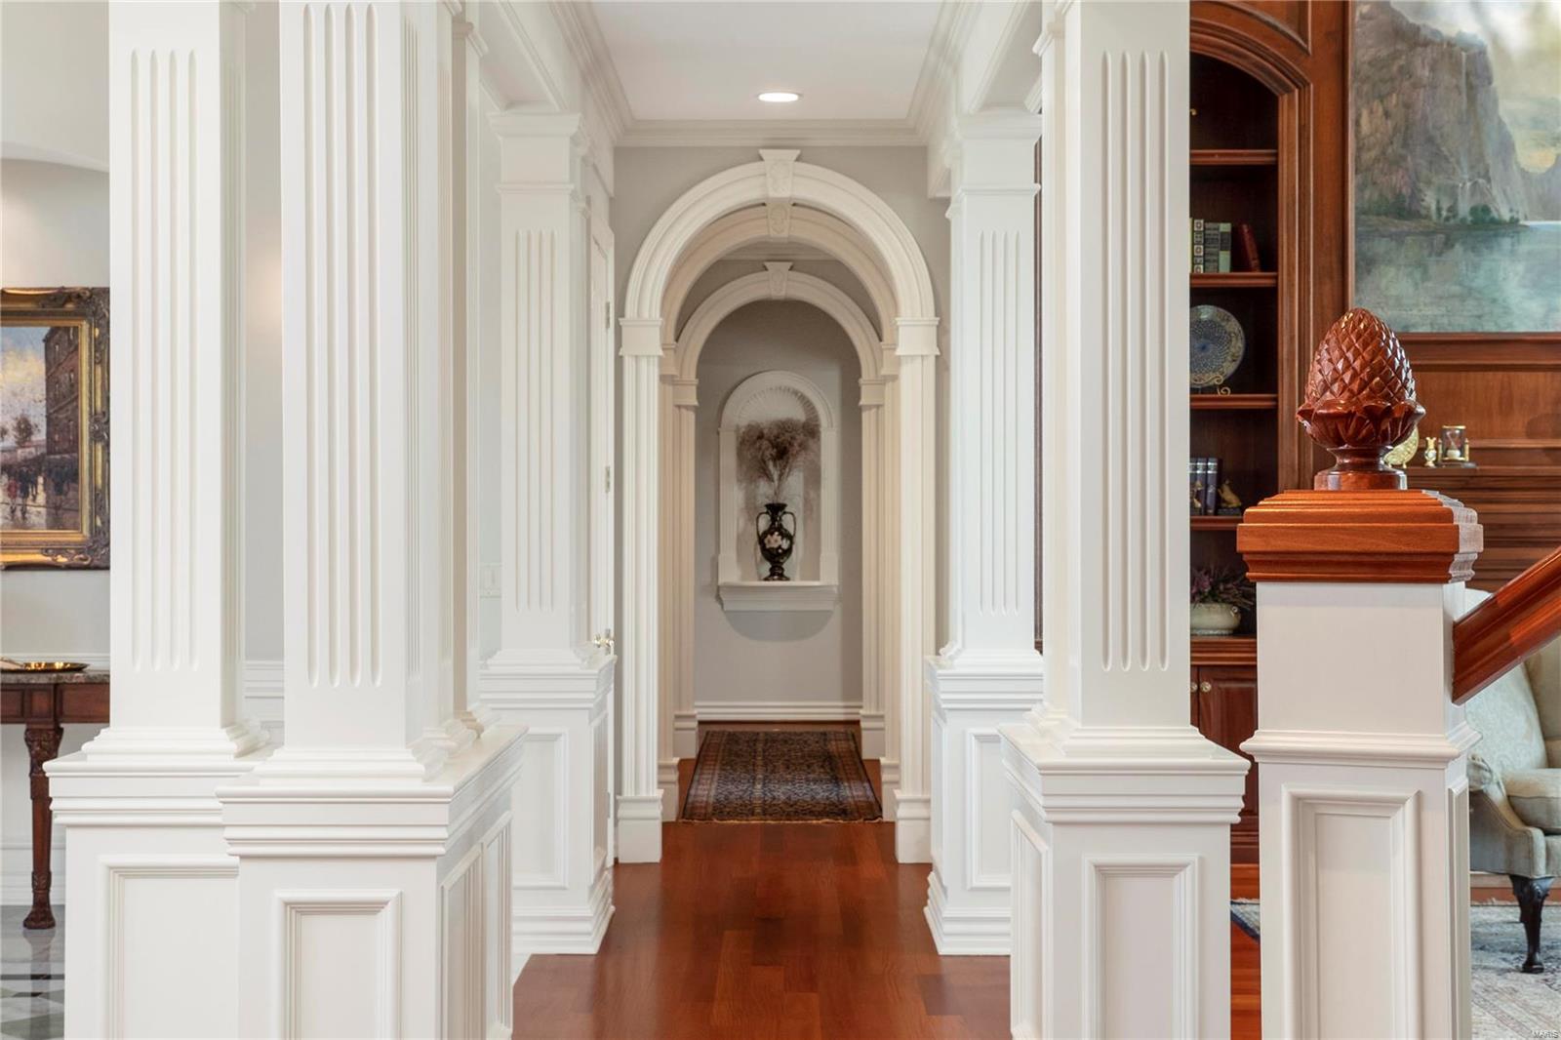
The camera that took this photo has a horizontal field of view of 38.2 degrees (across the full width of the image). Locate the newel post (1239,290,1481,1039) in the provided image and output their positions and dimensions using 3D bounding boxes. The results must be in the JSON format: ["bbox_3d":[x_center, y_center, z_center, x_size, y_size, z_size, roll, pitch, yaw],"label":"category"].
[{"bbox_3d":[0.667,0.505,2.600,0.240,1.500,0.240,0,0,23],"label":"newel post"}]

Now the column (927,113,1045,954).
[{"bbox_3d":[0.729,0.035,7.710,0.432,2.730,0.840,0,0,0],"label":"column"}]

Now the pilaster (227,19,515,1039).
[{"bbox_3d":[-0.808,0.035,4.685,0.432,2.730,1.190,0,0,0],"label":"pilaster"}]

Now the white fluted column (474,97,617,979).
[{"bbox_3d":[-0.804,0.035,7.710,0.432,2.730,0.840,0,0,0],"label":"white fluted column"}]

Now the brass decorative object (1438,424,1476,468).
[{"bbox_3d":[2.705,-0.297,9.050,0.140,0.172,0.095,0,0,0],"label":"brass decorative object"}]

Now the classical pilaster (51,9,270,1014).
[{"bbox_3d":[-1.245,0.035,4.705,0.432,2.730,0.430,0,0,0],"label":"classical pilaster"}]

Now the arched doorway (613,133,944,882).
[{"bbox_3d":[-0.006,-0.052,9.315,1.308,2.905,0.250,0,0,0],"label":"arched doorway"}]

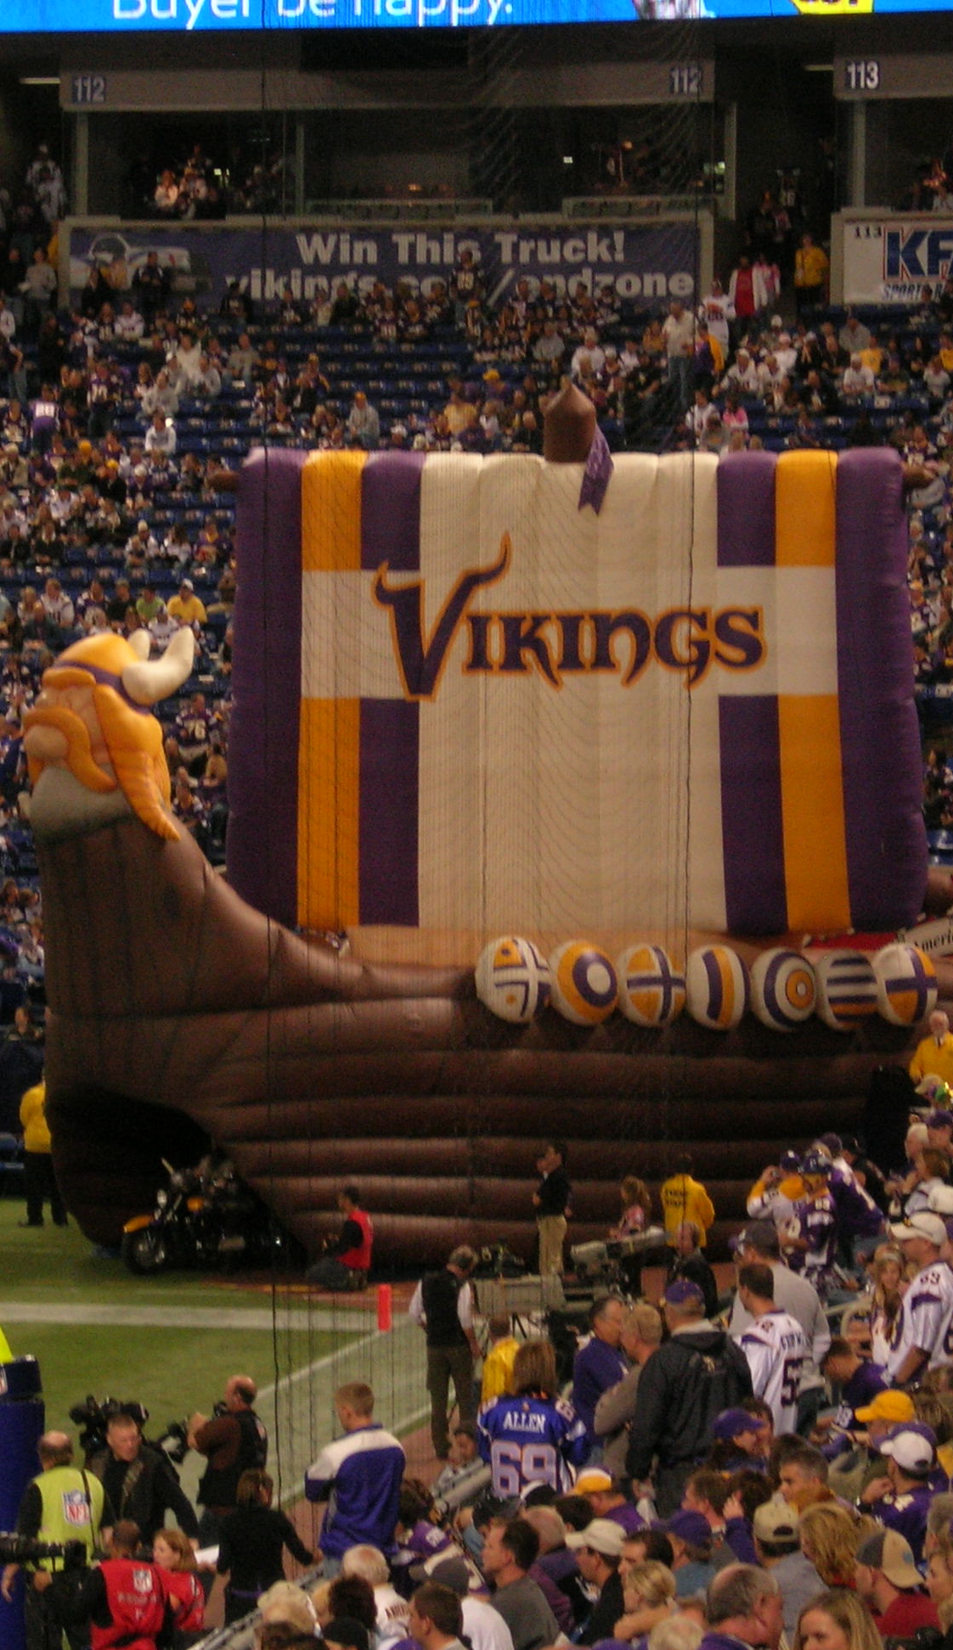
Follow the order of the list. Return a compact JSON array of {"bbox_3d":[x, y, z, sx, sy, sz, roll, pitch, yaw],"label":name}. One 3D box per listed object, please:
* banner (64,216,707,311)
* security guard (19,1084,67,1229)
[{"bbox_3d":[-1.549,-9.440,121.000,11.400,1.570,0.120,1,1,18],"label":"banner"},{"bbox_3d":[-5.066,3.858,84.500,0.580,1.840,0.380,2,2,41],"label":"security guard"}]

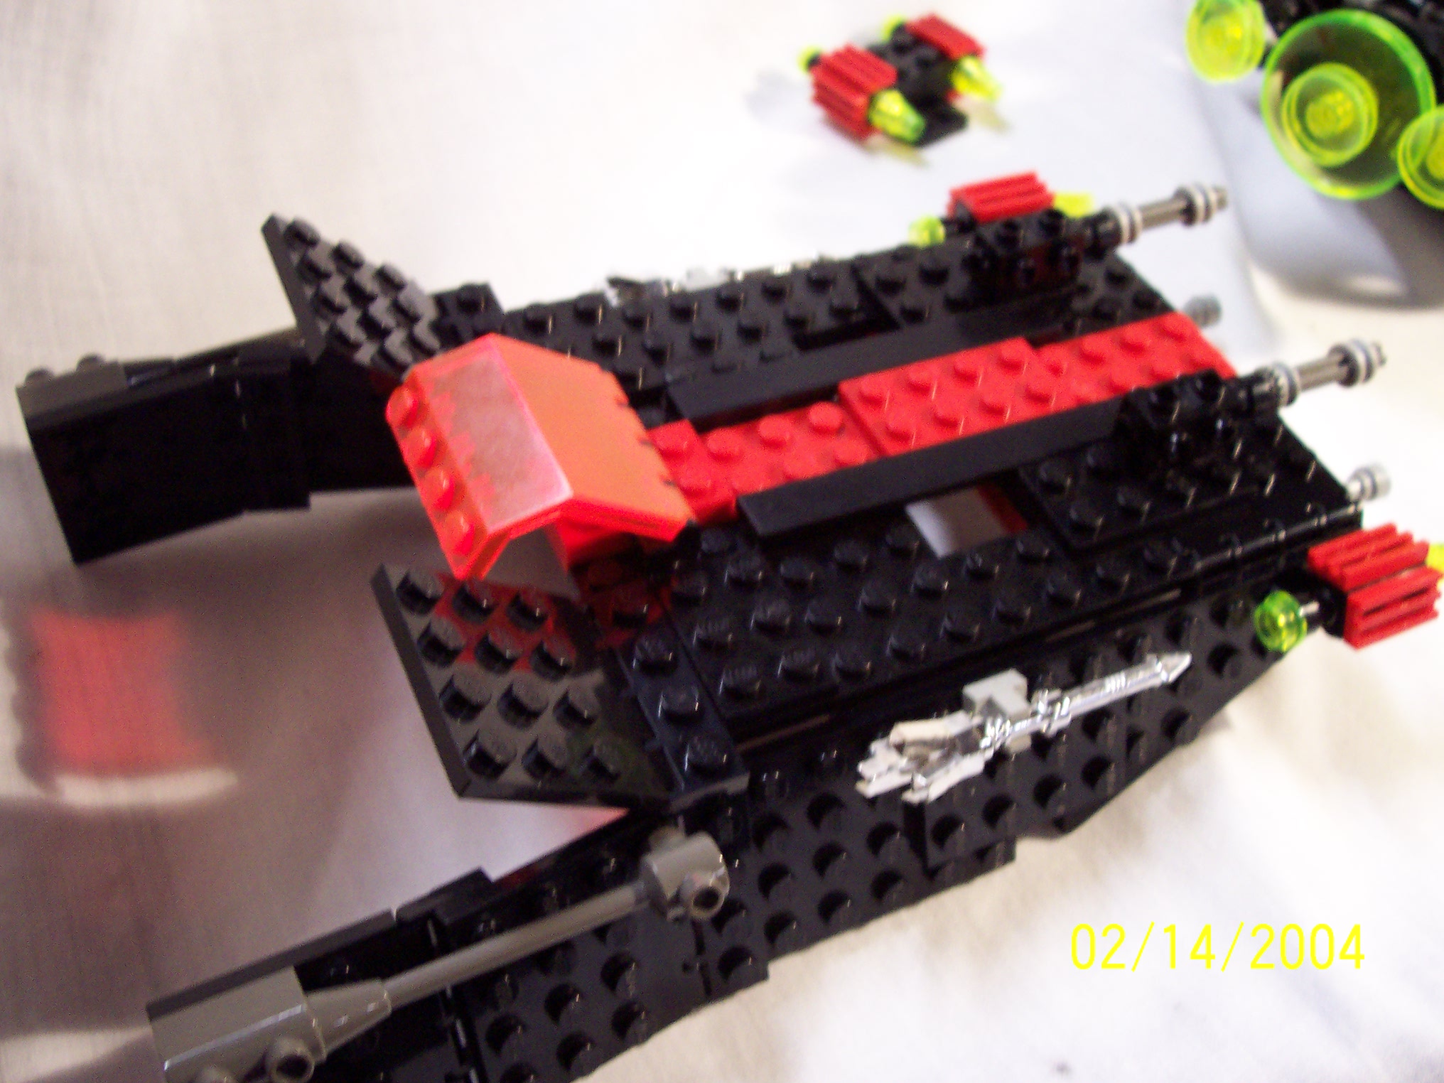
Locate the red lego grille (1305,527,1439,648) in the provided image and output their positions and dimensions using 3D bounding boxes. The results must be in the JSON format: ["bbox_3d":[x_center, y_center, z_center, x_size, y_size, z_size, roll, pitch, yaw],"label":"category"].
[{"bbox_3d":[0.091,0.006,0.217,0.016,0.013,0.013,-15,30,-20],"label":"red lego grille"}]

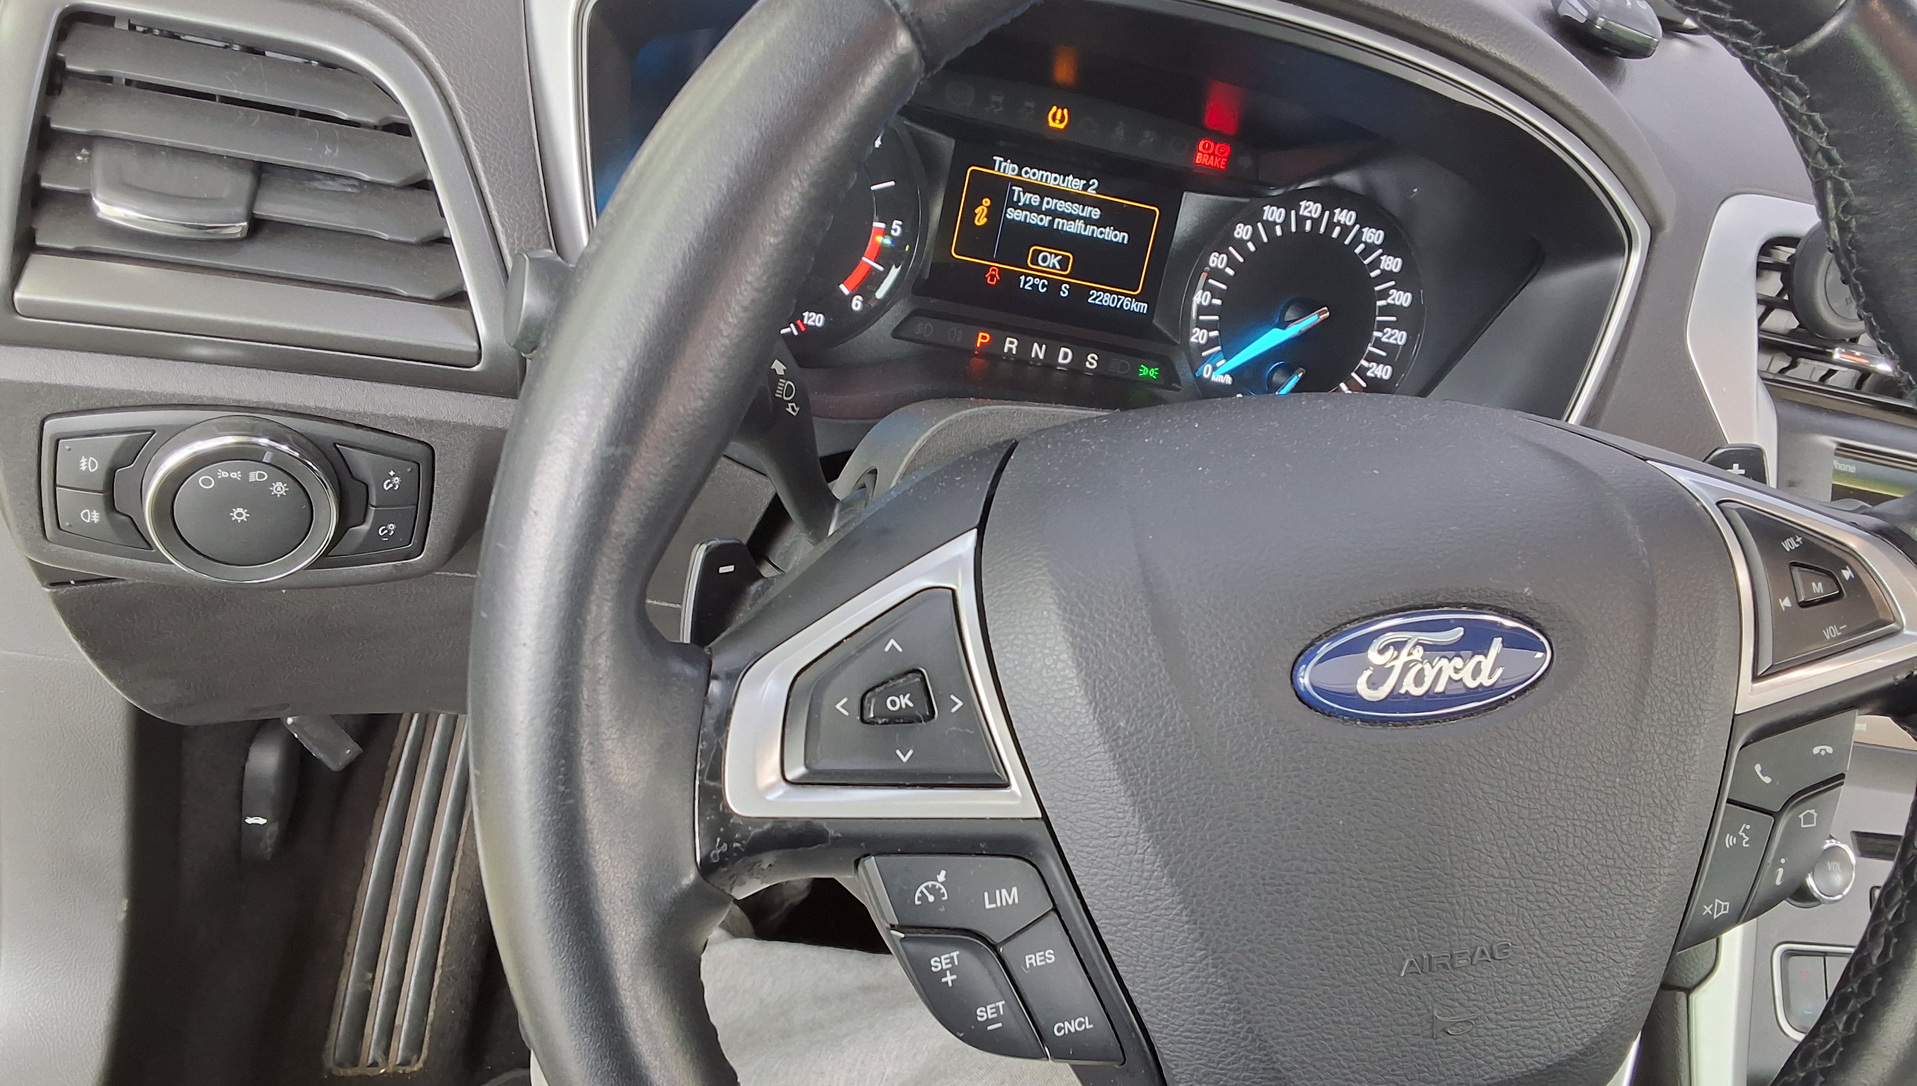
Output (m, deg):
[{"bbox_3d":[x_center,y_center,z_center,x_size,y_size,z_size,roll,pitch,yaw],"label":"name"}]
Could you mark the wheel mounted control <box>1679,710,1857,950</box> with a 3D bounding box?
[{"bbox_3d":[0.185,0.066,0.363,0.053,0.053,0.022,-5,8,-16],"label":"wheel mounted control"}]

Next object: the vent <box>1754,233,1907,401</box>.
[{"bbox_3d":[0.339,-0.085,0.595,0.102,0.055,0.035,7,13,-18],"label":"vent"}]

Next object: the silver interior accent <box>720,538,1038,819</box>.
[{"bbox_3d":[-0.016,0.028,0.297,0.063,0.060,0.022,-5,8,-16],"label":"silver interior accent"}]

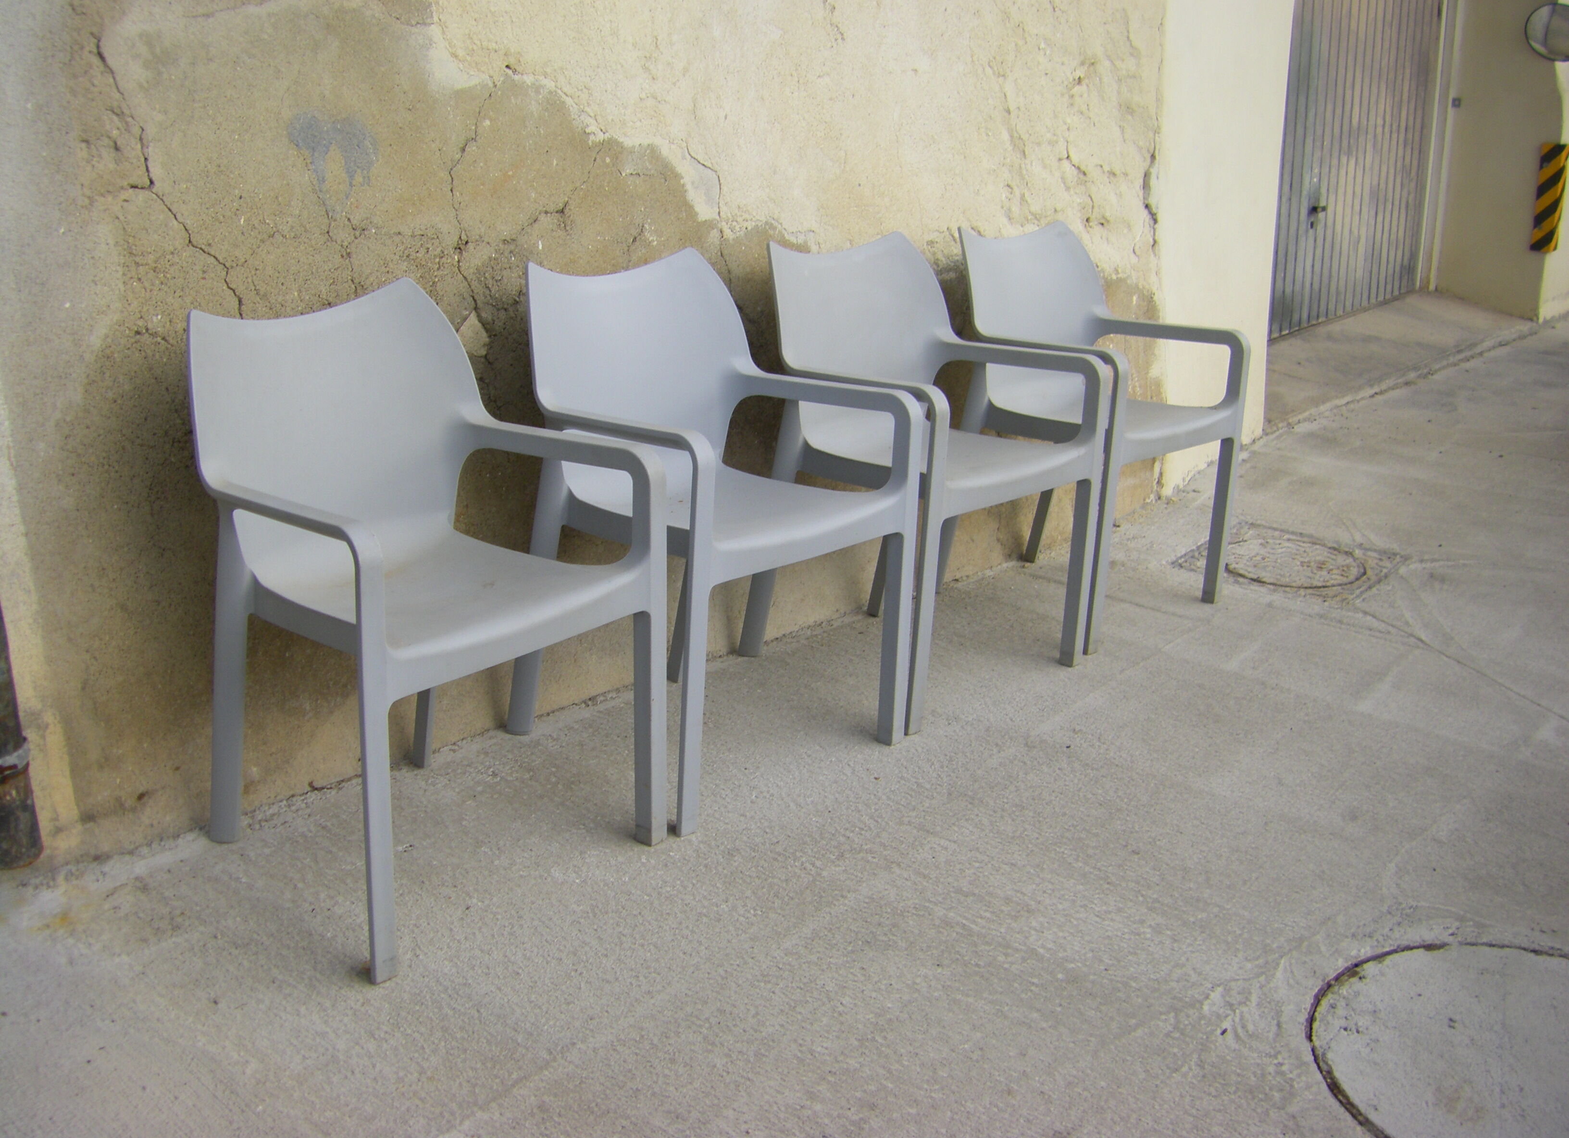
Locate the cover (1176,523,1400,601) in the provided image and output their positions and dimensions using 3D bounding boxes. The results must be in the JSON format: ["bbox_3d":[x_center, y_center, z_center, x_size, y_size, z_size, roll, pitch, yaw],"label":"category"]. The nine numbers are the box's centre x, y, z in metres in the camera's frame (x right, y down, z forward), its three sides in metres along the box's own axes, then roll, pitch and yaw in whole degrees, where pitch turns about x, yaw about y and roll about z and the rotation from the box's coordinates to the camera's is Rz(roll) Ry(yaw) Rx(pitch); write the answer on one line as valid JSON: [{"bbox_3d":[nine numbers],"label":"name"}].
[{"bbox_3d":[1.273,-0.015,4.348,0.440,0.030,0.465,15,22,32],"label":"cover"}]

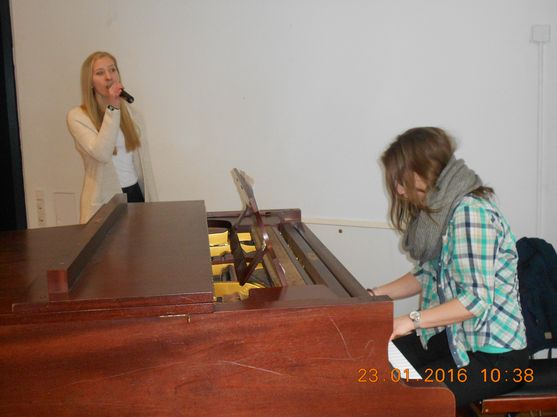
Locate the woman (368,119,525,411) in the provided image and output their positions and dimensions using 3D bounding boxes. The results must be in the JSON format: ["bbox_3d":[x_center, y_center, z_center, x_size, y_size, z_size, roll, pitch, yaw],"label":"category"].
[{"bbox_3d":[0.392,0.424,1.980,0.660,1.301,0.480,-2,7,-5],"label":"woman"}]

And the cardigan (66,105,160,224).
[{"bbox_3d":[-0.774,-0.143,3.278,0.460,0.668,0.340,-8,10,-42],"label":"cardigan"}]

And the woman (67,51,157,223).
[{"bbox_3d":[-0.767,0.099,3.309,0.460,1.679,0.360,-8,10,-42],"label":"woman"}]

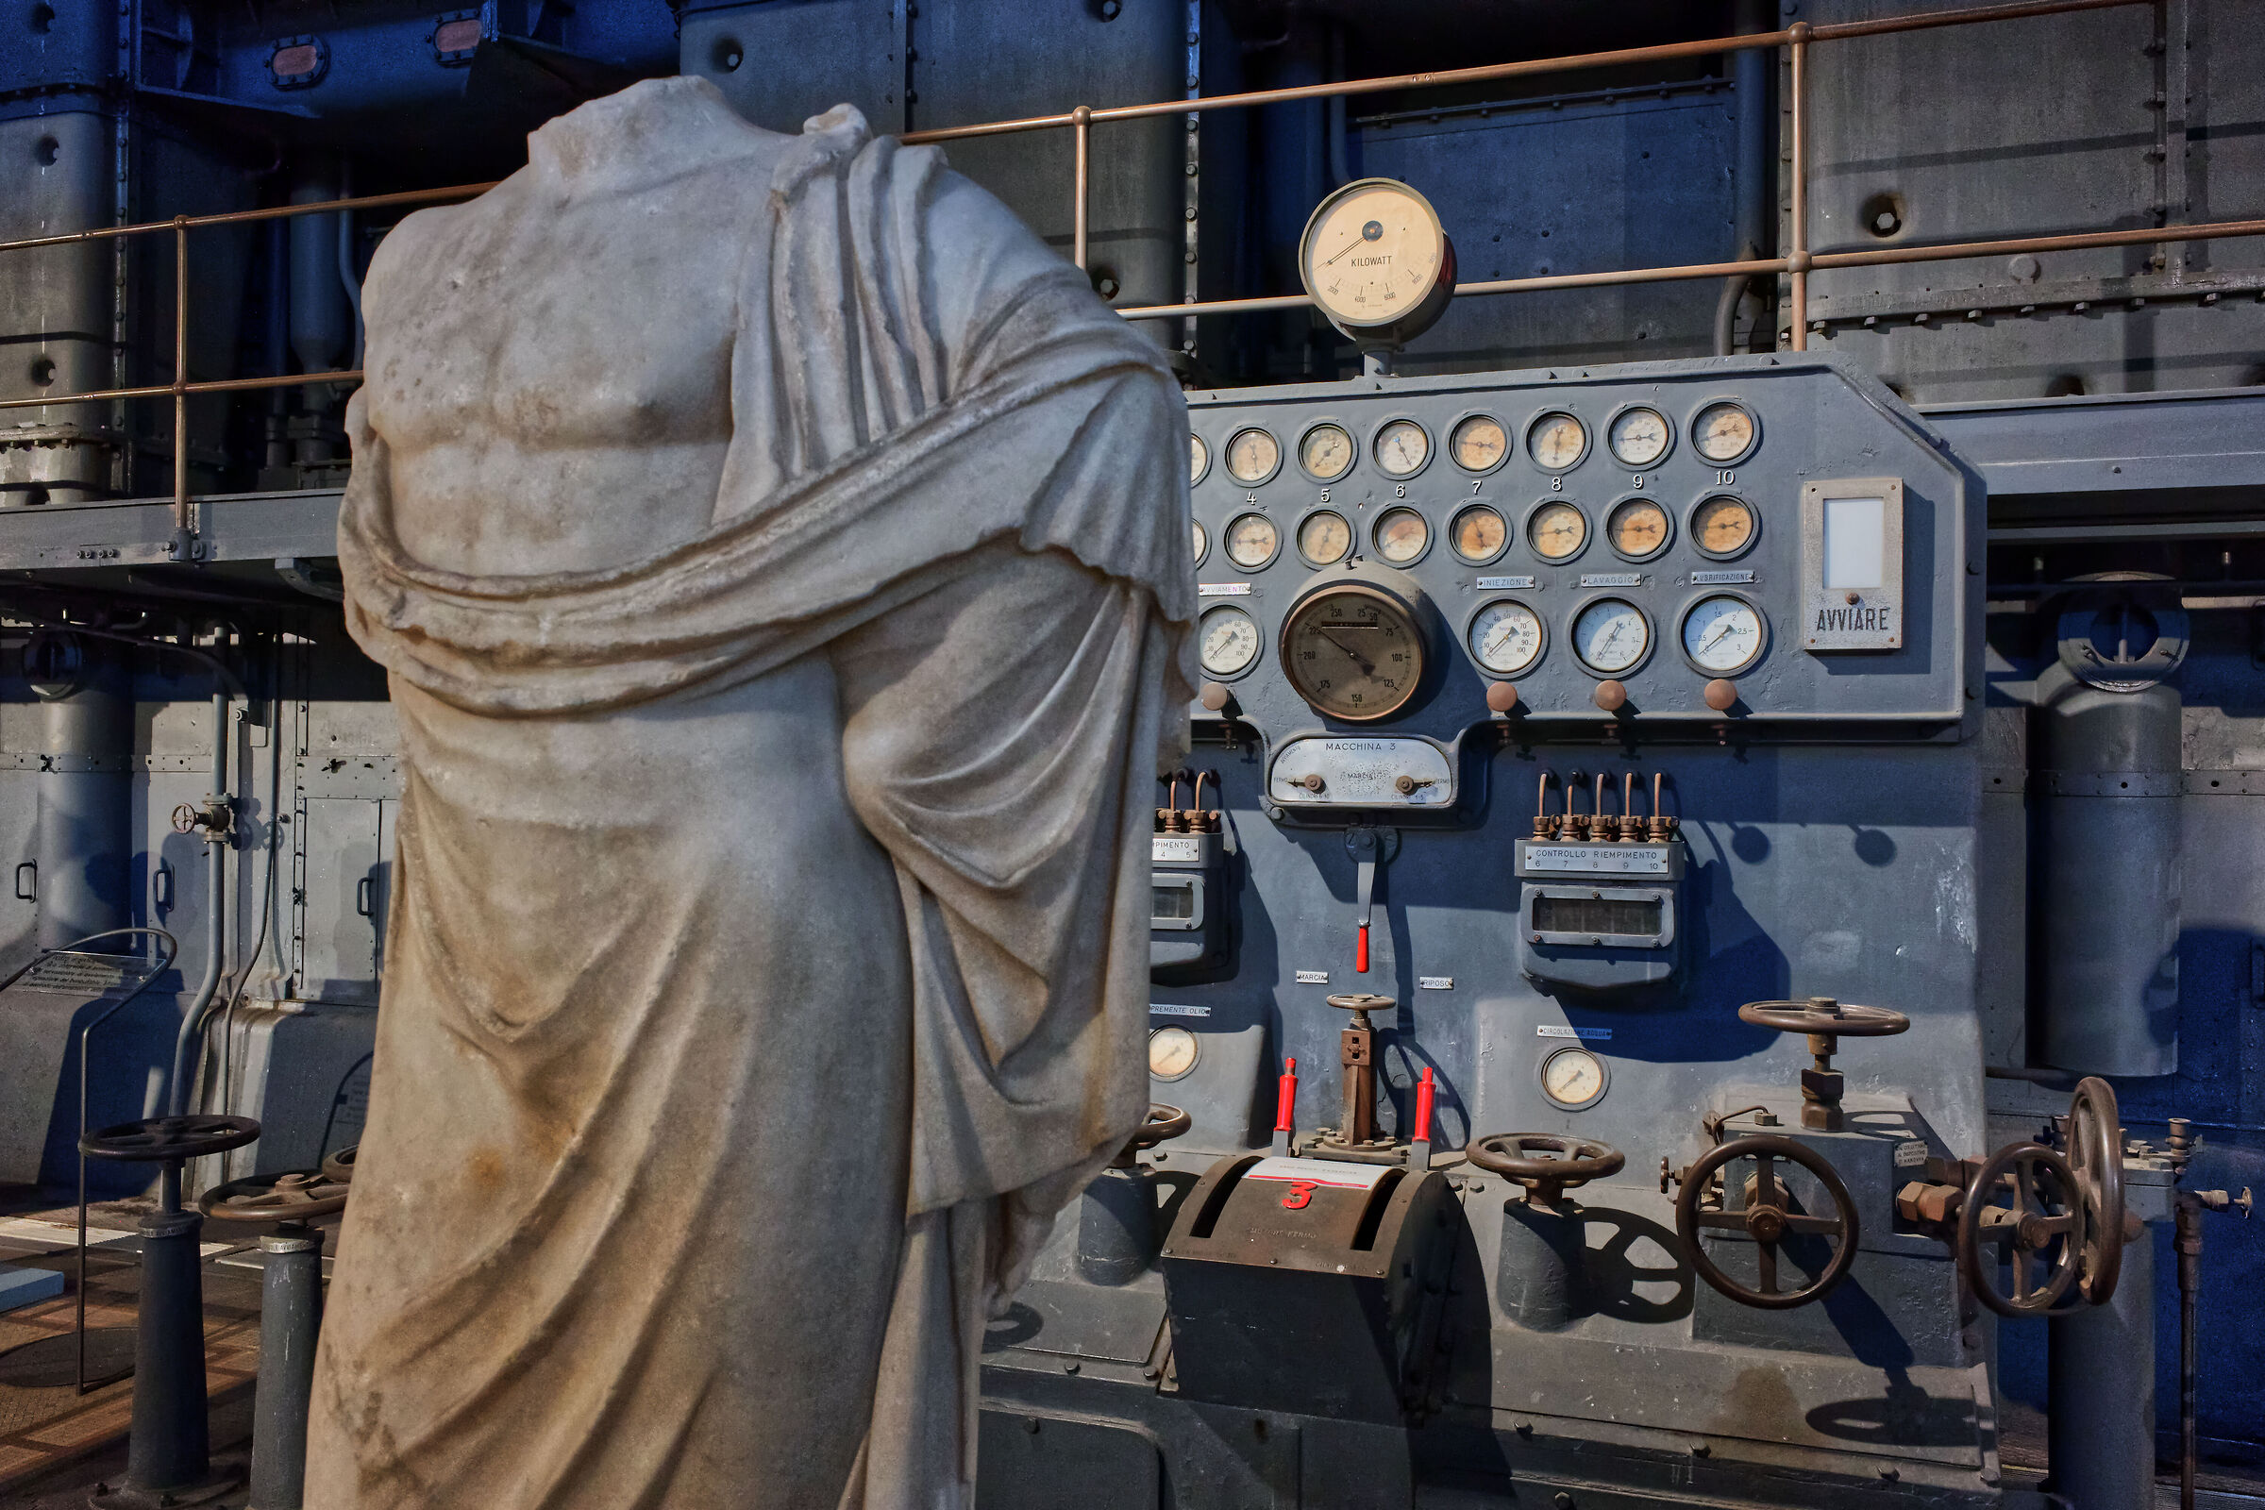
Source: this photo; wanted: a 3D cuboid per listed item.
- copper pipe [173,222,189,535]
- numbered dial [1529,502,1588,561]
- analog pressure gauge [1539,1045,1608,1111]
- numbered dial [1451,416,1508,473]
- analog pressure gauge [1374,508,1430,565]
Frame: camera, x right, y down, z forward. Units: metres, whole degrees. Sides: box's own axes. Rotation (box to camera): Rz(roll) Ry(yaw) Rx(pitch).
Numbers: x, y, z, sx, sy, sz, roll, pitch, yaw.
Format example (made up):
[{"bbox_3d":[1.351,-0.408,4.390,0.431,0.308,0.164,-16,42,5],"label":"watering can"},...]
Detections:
[{"bbox_3d":[-3.091,-1.222,5.720,0.045,1.010,0.045,0,0,19],"label":"copper pipe"},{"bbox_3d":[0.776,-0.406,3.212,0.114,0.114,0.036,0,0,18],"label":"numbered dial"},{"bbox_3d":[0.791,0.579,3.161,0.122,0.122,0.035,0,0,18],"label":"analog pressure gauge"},{"bbox_3d":[0.750,-0.668,3.801,0.128,0.128,0.040,0,0,19],"label":"numbered dial"},{"bbox_3d":[0.507,-0.411,3.302,0.114,0.114,0.036,0,0,18],"label":"analog pressure gauge"}]

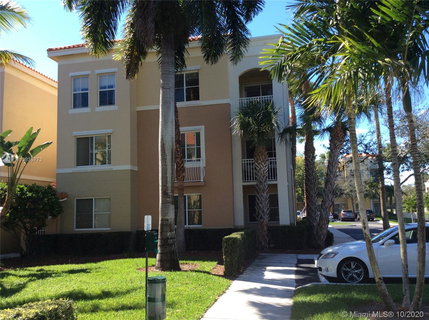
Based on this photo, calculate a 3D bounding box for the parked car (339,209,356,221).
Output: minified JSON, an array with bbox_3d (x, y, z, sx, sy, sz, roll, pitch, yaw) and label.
[{"bbox_3d":[17.137,7.110,52.868,1.830,1.550,4.600,-3,-7,12],"label":"parked car"}]

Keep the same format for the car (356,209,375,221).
[{"bbox_3d":[19.427,6.951,52.366,1.850,1.600,4.600,-3,-7,12],"label":"car"}]

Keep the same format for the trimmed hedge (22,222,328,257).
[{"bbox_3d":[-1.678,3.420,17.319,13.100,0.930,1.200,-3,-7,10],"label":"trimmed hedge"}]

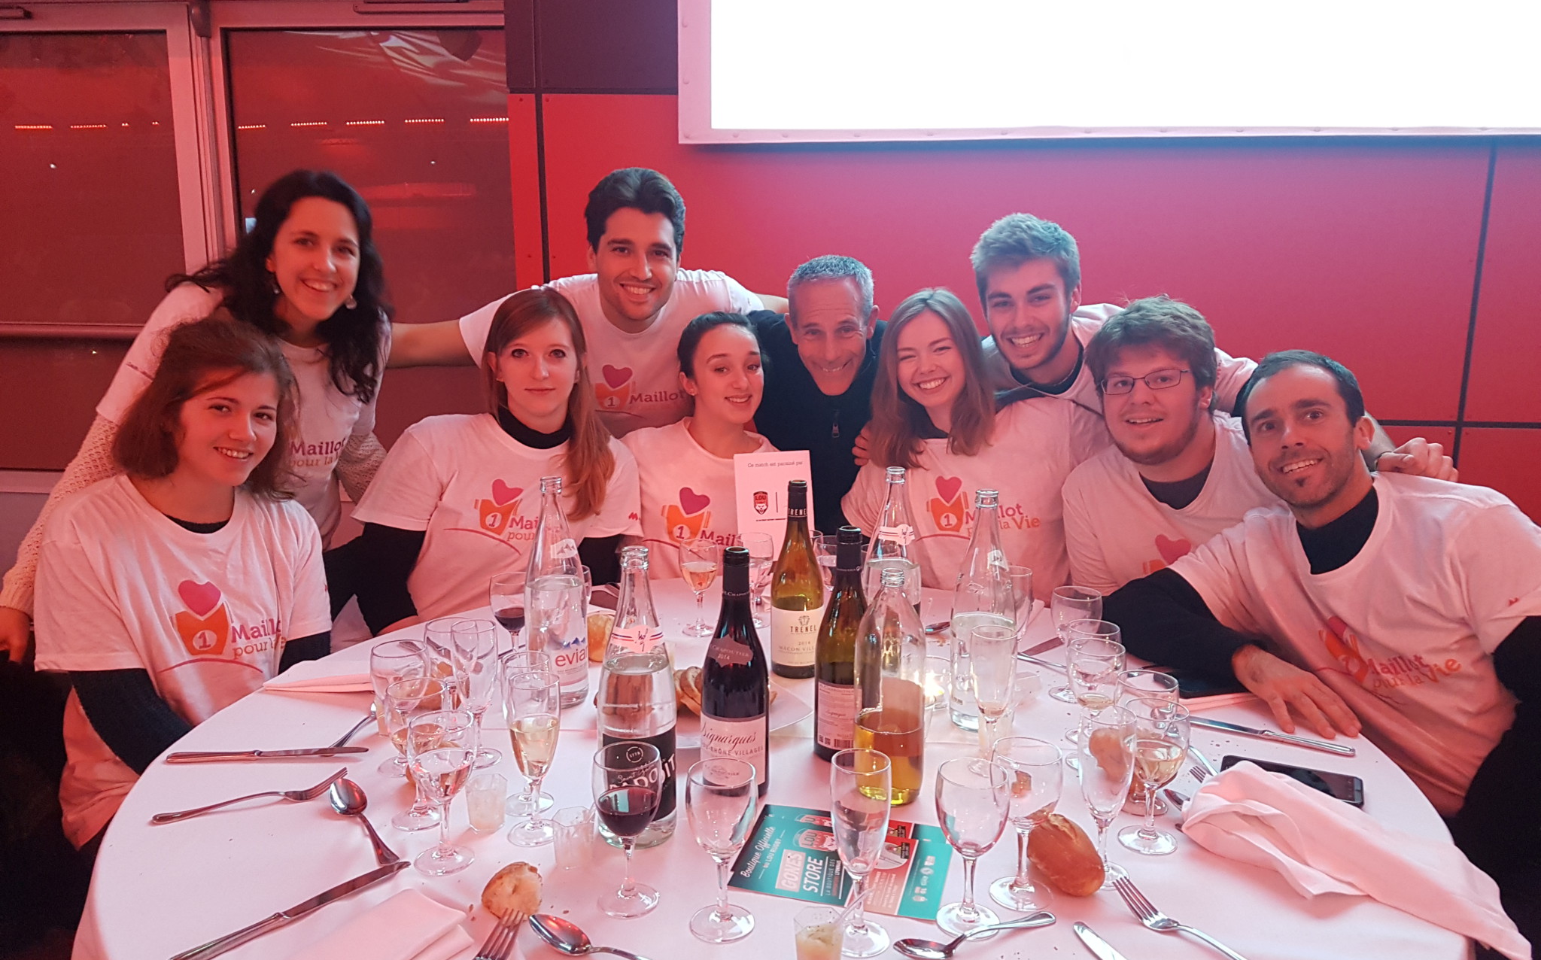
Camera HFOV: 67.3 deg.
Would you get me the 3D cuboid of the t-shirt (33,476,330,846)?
[{"bbox_3d":[-0.915,0.268,1.790,0.440,0.550,0.310,-8,14,-39],"label":"t-shirt"}]

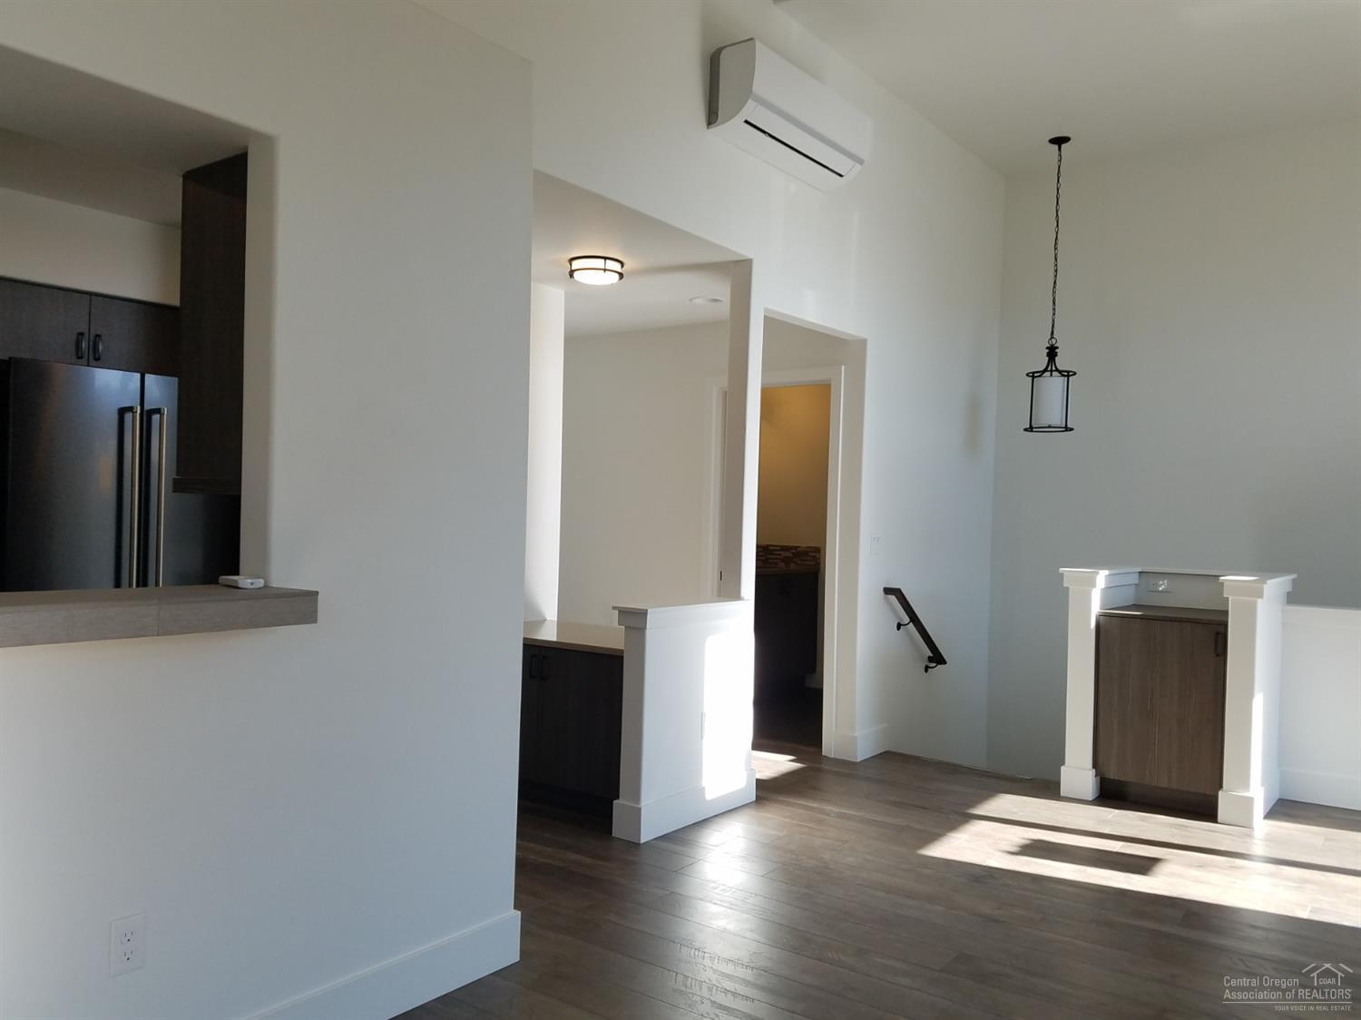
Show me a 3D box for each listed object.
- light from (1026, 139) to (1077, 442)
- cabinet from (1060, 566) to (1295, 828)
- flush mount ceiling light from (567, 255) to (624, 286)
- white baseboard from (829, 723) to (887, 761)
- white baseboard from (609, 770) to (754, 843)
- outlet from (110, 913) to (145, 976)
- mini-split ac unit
[{"bbox_3d":[2.288,-1.372,6.252,0.305,1.788,0.305,1,0,37],"label":"light"},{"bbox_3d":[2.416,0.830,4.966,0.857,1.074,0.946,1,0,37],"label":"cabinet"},{"bbox_3d":[-0.380,-1.090,4.675,0.257,0.084,0.257,1,0,0],"label":"flush mount ceiling light"},{"bbox_3d":[0.985,1.259,5.582,0.145,0.145,0.359,1,0,37],"label":"white baseboard"},{"bbox_3d":[0.036,1.238,4.352,0.143,0.138,0.812,1,0,37],"label":"white baseboard"},{"bbox_3d":[-1.123,0.884,2.076,0.008,0.115,0.069,1,0,37],"label":"outlet"},{"bbox_3d":[0.513,-1.735,4.572,0.235,0.328,1.001,1,0,37],"label":"mini-split ac unit"}]

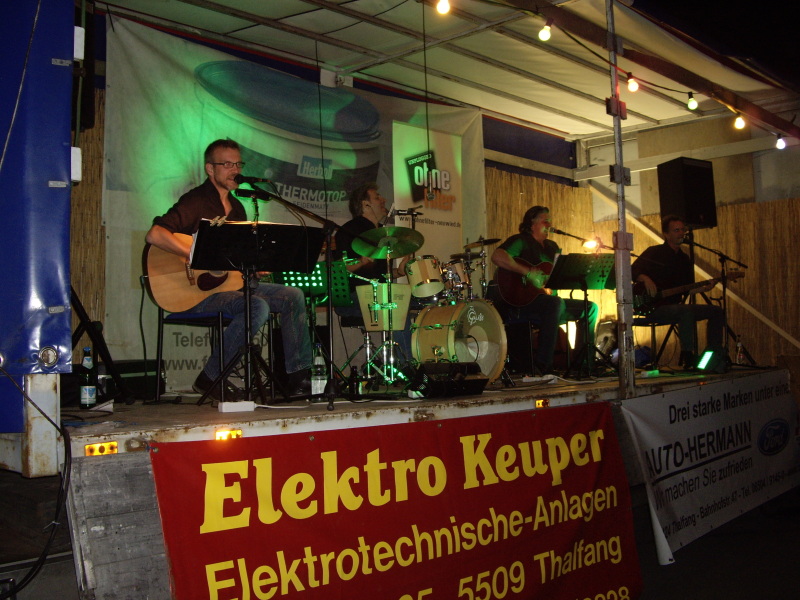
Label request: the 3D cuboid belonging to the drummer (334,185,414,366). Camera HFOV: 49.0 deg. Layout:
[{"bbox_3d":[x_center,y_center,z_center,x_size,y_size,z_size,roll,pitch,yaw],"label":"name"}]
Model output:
[{"bbox_3d":[-0.170,-0.115,6.180,0.780,1.380,0.620,-2,-3,37],"label":"drummer"}]

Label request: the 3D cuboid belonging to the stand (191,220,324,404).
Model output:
[{"bbox_3d":[-0.740,0.061,4.230,0.620,0.880,0.470,1,-3,-30],"label":"stand"}]

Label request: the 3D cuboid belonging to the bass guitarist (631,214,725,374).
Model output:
[{"bbox_3d":[2.420,-0.054,7.700,0.800,1.330,0.620,-3,-3,40],"label":"bass guitarist"}]

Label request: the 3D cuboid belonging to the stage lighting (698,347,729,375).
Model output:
[{"bbox_3d":[2.440,0.472,6.880,0.200,0.210,0.240,-1,-2,0],"label":"stage lighting"}]

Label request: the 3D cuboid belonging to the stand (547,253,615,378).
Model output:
[{"bbox_3d":[1.410,0.112,6.500,0.500,0.920,0.480,1,-3,-38],"label":"stand"}]

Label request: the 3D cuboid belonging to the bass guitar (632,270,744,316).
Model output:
[{"bbox_3d":[2.496,-0.098,7.625,1.166,0.330,0.090,-14,-3,-12],"label":"bass guitar"}]

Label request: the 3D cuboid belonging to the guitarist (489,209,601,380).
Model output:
[{"bbox_3d":[1.100,-0.070,6.750,0.820,1.310,0.620,-2,-3,35],"label":"guitarist"}]

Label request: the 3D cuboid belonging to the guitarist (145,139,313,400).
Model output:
[{"bbox_3d":[-0.840,-0.154,4.450,0.820,1.330,0.620,-2,-3,33],"label":"guitarist"}]

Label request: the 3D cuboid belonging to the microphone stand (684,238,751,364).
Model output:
[{"bbox_3d":[2.830,0.025,7.660,0.800,1.160,0.580,-2,-3,23],"label":"microphone stand"}]

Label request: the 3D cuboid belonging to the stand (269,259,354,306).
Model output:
[{"bbox_3d":[-0.530,0.150,5.350,0.490,0.790,0.480,-1,-2,12],"label":"stand"}]

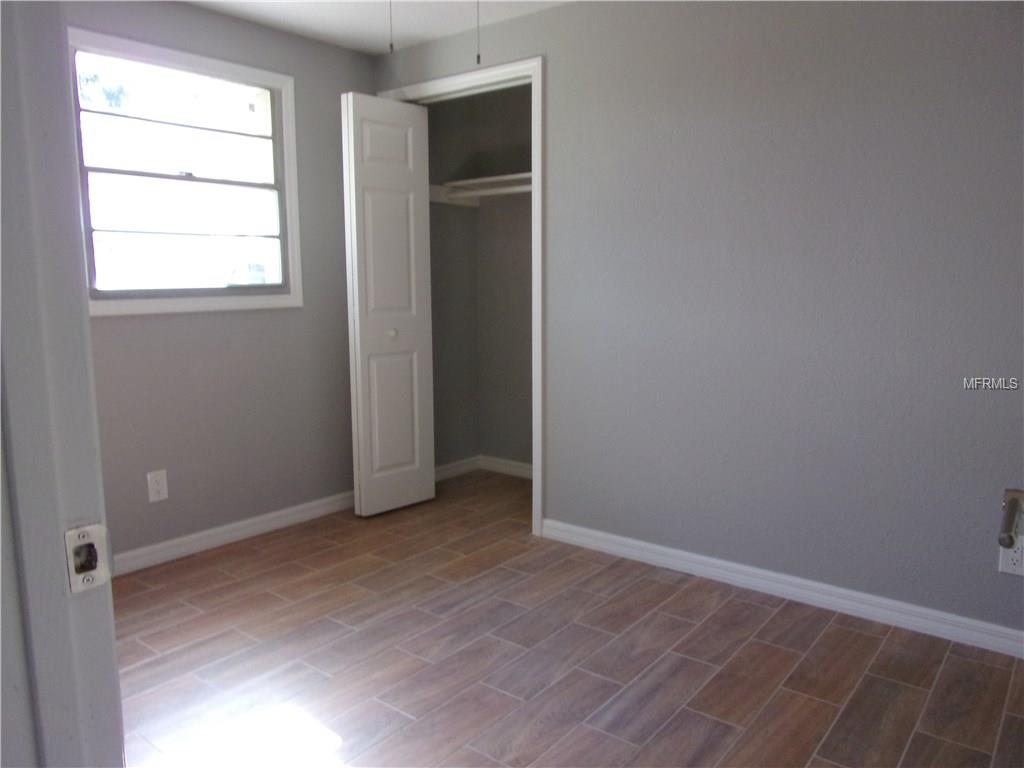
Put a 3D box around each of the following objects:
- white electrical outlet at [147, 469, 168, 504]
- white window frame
[{"bbox_3d":[-1.462,0.421,2.931,0.010,0.119,0.074,6,10,39],"label":"white electrical outlet"},{"bbox_3d":[-1.339,-0.830,2.975,0.100,1.034,0.984,6,10,39],"label":"white window frame"}]

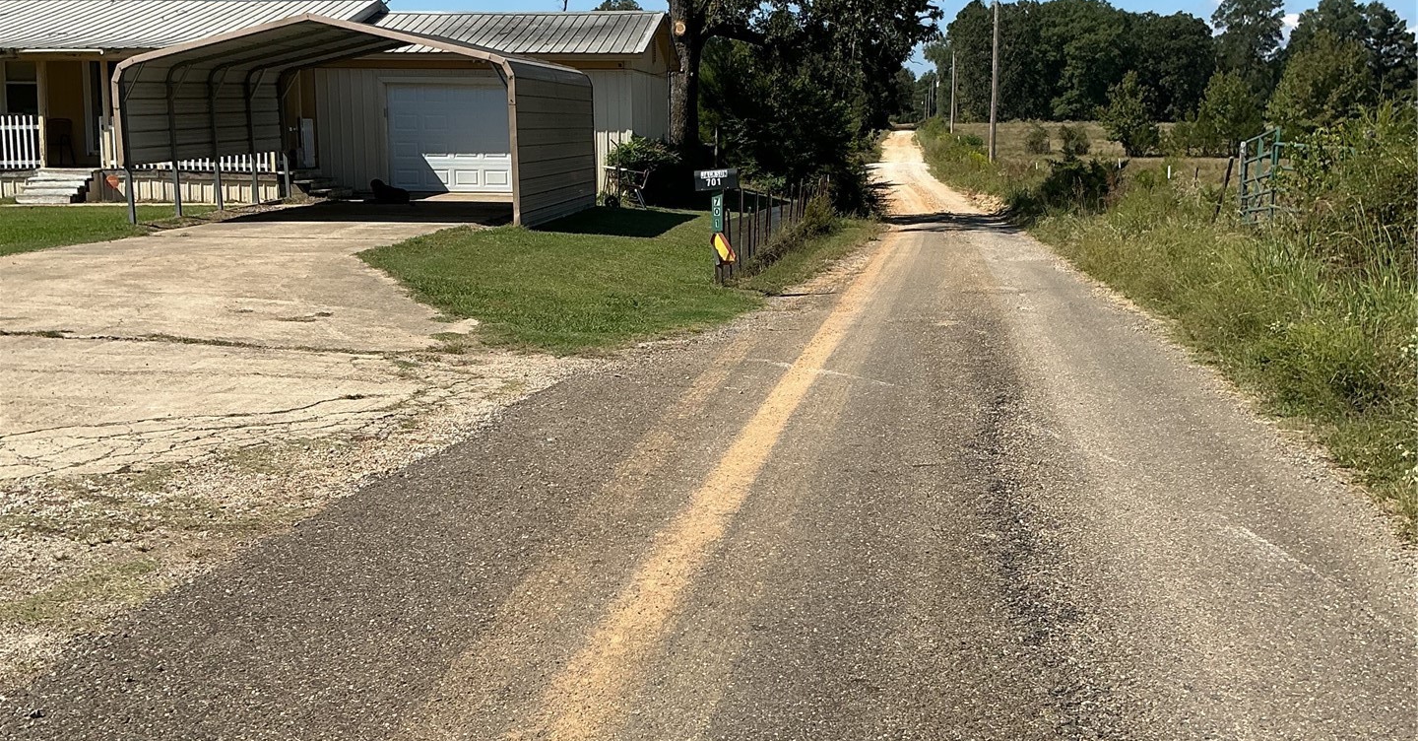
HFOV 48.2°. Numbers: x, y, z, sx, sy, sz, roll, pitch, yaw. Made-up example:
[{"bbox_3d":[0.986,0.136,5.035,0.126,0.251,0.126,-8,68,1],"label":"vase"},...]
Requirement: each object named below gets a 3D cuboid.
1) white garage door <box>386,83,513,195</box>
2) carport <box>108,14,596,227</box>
[{"bbox_3d":[-5.268,-4.658,31.985,2.500,2.130,0.080,0,9,5],"label":"white garage door"},{"bbox_3d":[-5.048,-3.869,24.618,5.550,2.880,6.450,0,9,5],"label":"carport"}]

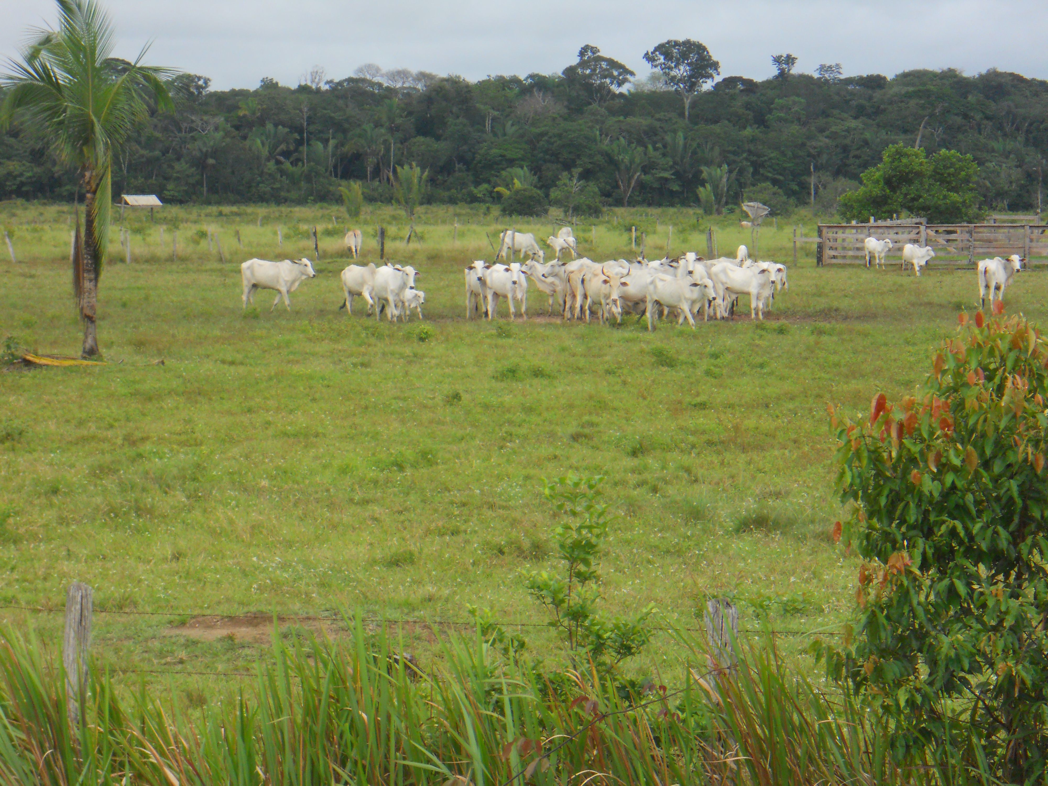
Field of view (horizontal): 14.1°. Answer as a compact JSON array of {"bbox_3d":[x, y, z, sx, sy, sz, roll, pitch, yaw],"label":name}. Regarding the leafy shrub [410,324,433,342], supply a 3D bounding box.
[{"bbox_3d":[-2.185,-1.276,90.500,0.460,0.380,0.440,0,3,0],"label":"leafy shrub"}]

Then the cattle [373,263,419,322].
[{"bbox_3d":[-3.182,-2.509,105.600,0.580,1.420,1.950,-1,3,-24],"label":"cattle"}]

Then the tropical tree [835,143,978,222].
[{"bbox_3d":[27.324,-14.430,300.000,9.900,6.400,8.500,0,3,0],"label":"tropical tree"}]

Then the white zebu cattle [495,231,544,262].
[{"bbox_3d":[-0.094,-6.761,195.000,2.000,1.420,0.550,0,3,8],"label":"white zebu cattle"}]

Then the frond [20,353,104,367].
[{"bbox_3d":[-8.661,-0.622,79.500,1.600,0.220,0.600,0,3,0],"label":"frond"}]

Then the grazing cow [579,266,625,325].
[{"bbox_3d":[2.022,-2.494,108.500,0.580,1.520,2.000,-2,4,-38],"label":"grazing cow"}]

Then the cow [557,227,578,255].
[{"bbox_3d":[2.069,-7.433,208.000,0.650,1.400,2.000,0,3,-8],"label":"cow"}]

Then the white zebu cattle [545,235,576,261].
[{"bbox_3d":[1.732,-6.736,197.000,1.500,1.150,0.400,0,3,2],"label":"white zebu cattle"}]

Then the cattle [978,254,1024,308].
[{"bbox_3d":[13.277,-3.089,118.000,0.650,1.550,1.900,1,3,22],"label":"cattle"}]

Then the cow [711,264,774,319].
[{"bbox_3d":[5.447,-2.539,106.000,1.850,1.410,0.600,2,4,40],"label":"cow"}]

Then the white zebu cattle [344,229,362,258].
[{"bbox_3d":[-8.136,-7.102,202.000,0.650,1.400,2.000,-1,3,-14],"label":"white zebu cattle"}]

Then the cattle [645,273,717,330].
[{"bbox_3d":[3.884,-2.251,105.000,1.850,1.400,0.500,0,3,-8],"label":"cattle"}]

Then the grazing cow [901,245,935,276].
[{"bbox_3d":[15.828,-5.353,170.000,1.650,1.280,0.480,3,4,42],"label":"grazing cow"}]

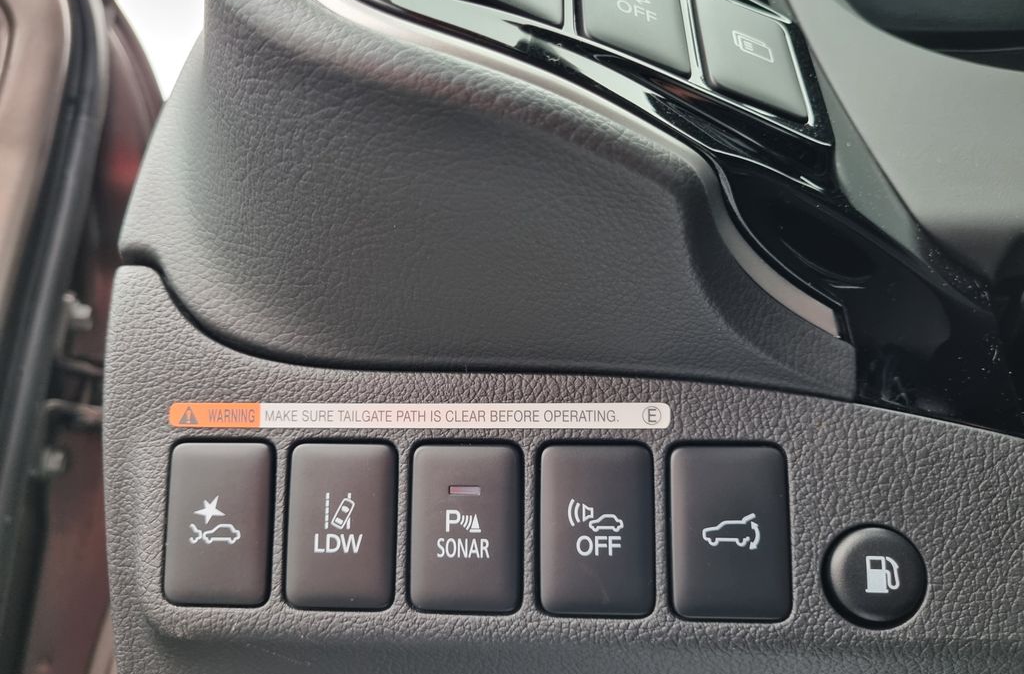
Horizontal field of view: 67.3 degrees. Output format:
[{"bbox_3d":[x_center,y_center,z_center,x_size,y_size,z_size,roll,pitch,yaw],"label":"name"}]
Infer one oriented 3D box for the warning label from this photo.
[{"bbox_3d":[-0.020,0.016,0.152,0.101,0.005,0.001,0,-7,5],"label":"warning label"}]

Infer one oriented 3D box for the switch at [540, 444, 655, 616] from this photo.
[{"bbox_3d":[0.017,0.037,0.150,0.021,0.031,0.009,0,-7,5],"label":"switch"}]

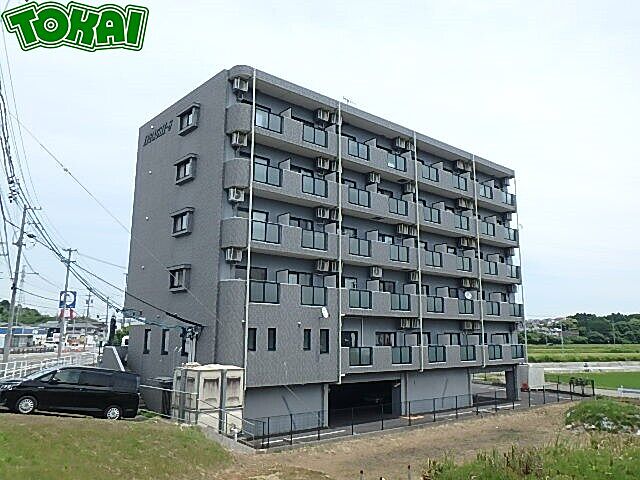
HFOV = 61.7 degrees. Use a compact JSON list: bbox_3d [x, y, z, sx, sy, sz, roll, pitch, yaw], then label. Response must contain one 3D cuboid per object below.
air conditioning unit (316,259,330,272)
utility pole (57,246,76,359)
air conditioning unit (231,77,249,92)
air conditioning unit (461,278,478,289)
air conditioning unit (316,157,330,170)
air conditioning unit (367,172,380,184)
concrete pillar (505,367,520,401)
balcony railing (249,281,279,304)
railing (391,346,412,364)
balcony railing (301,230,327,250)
[{"bbox_3d":[0.097,1.387,28.091,0.790,0.550,0.290,9,-14,-41],"label":"air conditioning unit"},{"bbox_3d":[-27.203,6.794,57.076,1.500,11.882,0.450,2,-11,-10],"label":"utility pole"},{"bbox_3d":[-3.851,-7.552,26.170,0.760,0.550,0.290,9,-14,-38],"label":"air conditioning unit"},{"bbox_3d":[9.939,2.898,35.526,1.620,0.560,0.290,9,-14,-38],"label":"air conditioning unit"},{"bbox_3d":[0.178,-4.084,28.823,0.760,0.550,0.290,9,-14,-38],"label":"air conditioning unit"},{"bbox_3d":[3.198,-3.607,31.223,0.760,0.550,0.290,9,-14,-38],"label":"air conditioning unit"},{"bbox_3d":[13.779,10.206,38.534,0.555,2.477,0.616,9,-14,-41],"label":"concrete pillar"},{"bbox_3d":[-2.543,2.463,24.877,1.709,0.925,0.060,9,-14,-41],"label":"balcony railing"},{"bbox_3d":[4.601,6.434,29.846,1.580,0.910,0.080,9,-14,-38],"label":"railing"},{"bbox_3d":[-0.239,0.024,27.094,1.580,0.910,0.080,9,-14,-38],"label":"balcony railing"}]

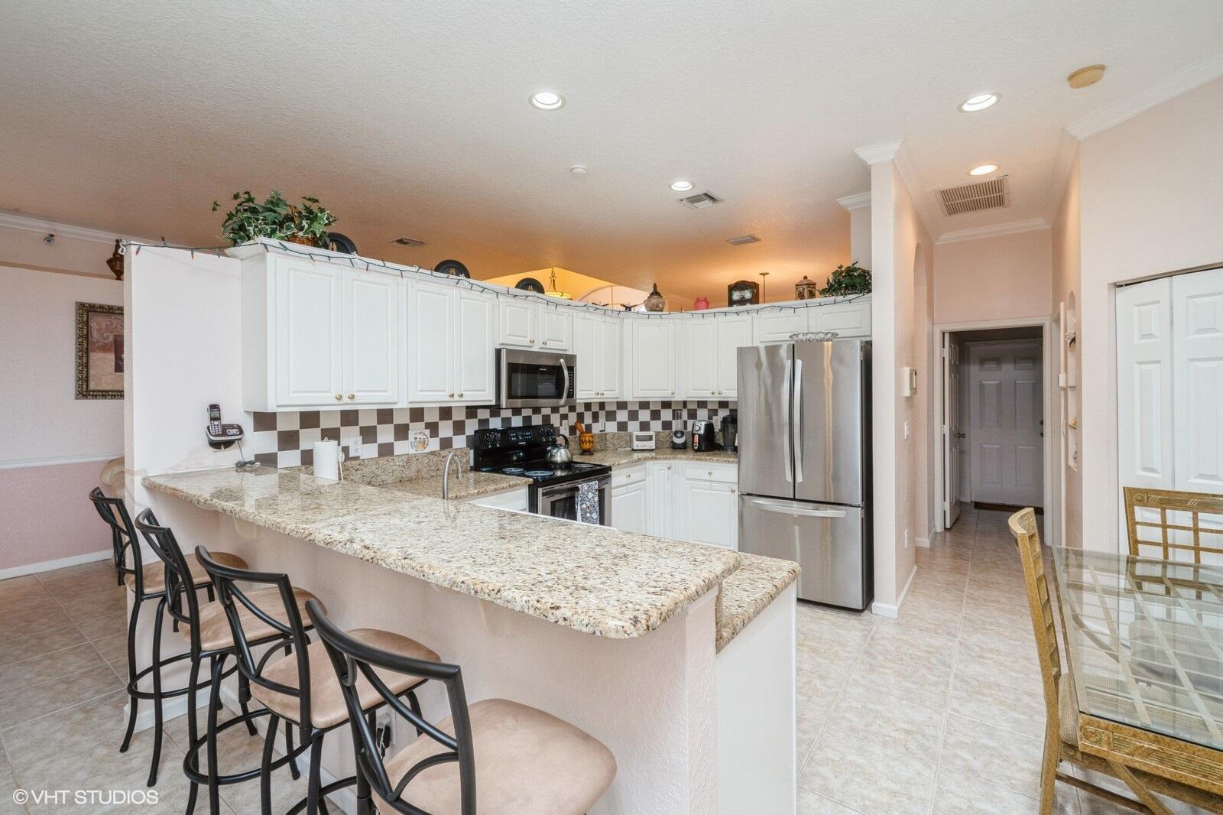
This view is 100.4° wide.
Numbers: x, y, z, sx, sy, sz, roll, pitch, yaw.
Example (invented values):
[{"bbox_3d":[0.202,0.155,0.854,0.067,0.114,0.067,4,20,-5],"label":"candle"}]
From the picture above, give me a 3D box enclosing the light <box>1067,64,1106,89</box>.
[{"bbox_3d":[2.323,-1.611,2.492,0.140,0.038,0.140,0,1,36],"label":"light"}]

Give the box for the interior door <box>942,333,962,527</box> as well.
[{"bbox_3d":[3.748,0.237,5.587,0.040,2.030,0.740,0,1,41],"label":"interior door"}]

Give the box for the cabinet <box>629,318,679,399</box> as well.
[{"bbox_3d":[0.359,-0.444,4.799,0.520,0.750,0.320,-1,1,-8],"label":"cabinet"}]

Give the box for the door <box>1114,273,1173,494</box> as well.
[{"bbox_3d":[2.868,0.333,2.735,0.035,2.015,0.290,-1,2,-1],"label":"door"}]

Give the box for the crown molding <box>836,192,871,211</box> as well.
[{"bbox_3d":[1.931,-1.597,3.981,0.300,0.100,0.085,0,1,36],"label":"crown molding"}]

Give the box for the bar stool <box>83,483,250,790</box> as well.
[{"bbox_3d":[-1.792,0.867,2.095,0.440,1.100,0.490,0,1,37],"label":"bar stool"}]

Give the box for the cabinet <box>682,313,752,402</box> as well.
[{"bbox_3d":[1.008,-0.442,4.567,0.655,0.760,0.320,0,1,37],"label":"cabinet"}]

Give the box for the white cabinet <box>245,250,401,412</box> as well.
[{"bbox_3d":[-1.486,-0.356,2.670,0.320,0.741,0.672,0,1,36],"label":"white cabinet"}]

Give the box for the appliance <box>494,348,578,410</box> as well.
[{"bbox_3d":[-0.637,-0.195,3.773,0.390,0.409,0.764,0,1,36],"label":"appliance"}]

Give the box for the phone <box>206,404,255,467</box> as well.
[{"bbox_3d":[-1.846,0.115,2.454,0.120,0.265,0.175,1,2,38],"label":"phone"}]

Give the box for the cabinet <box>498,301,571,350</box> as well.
[{"bbox_3d":[-0.661,-0.595,3.812,0.330,0.370,0.762,1,2,38],"label":"cabinet"}]

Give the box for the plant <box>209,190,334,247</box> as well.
[{"bbox_3d":[-1.638,-0.887,2.506,0.370,0.285,0.510,0,1,36],"label":"plant"}]

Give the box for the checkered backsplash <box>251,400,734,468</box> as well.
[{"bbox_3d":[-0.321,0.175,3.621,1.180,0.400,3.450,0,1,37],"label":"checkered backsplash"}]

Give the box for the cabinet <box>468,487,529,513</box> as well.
[{"bbox_3d":[-0.987,0.940,3.186,0.600,0.870,0.630,0,1,37],"label":"cabinet"}]

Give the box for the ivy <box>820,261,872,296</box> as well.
[{"bbox_3d":[1.857,-0.951,3.903,0.450,0.280,0.340,1,2,38],"label":"ivy"}]

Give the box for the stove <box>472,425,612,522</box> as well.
[{"bbox_3d":[-0.478,0.761,3.721,0.710,1.205,0.760,1,2,38],"label":"stove"}]

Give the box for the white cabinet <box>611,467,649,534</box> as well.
[{"bbox_3d":[-0.121,0.904,4.274,0.640,0.872,0.580,0,1,36],"label":"white cabinet"}]

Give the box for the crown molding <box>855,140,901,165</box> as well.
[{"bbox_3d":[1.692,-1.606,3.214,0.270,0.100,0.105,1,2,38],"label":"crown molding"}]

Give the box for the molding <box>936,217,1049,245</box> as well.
[{"bbox_3d":[3.631,-1.681,4.885,0.870,0.085,0.085,1,2,38],"label":"molding"}]

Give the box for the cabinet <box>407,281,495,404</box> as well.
[{"bbox_3d":[-1.093,-0.378,3.213,0.320,0.750,0.670,0,1,36],"label":"cabinet"}]

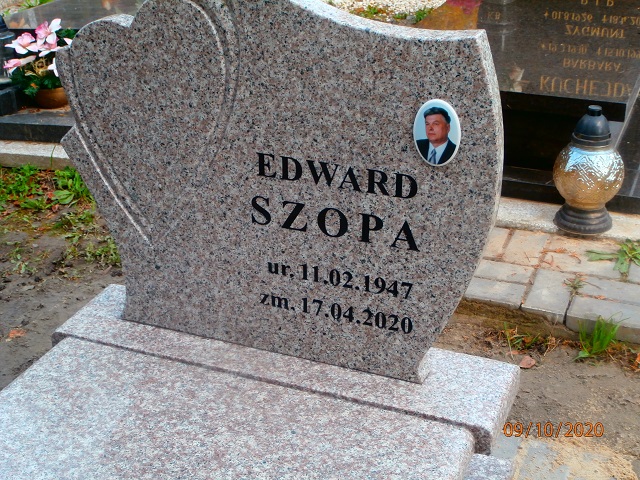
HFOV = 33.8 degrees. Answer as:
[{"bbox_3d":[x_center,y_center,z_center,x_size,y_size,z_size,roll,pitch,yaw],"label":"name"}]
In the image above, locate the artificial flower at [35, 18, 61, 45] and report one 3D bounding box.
[{"bbox_3d":[-0.890,-0.683,3.450,0.082,0.080,0.065,-2,27,-4],"label":"artificial flower"}]

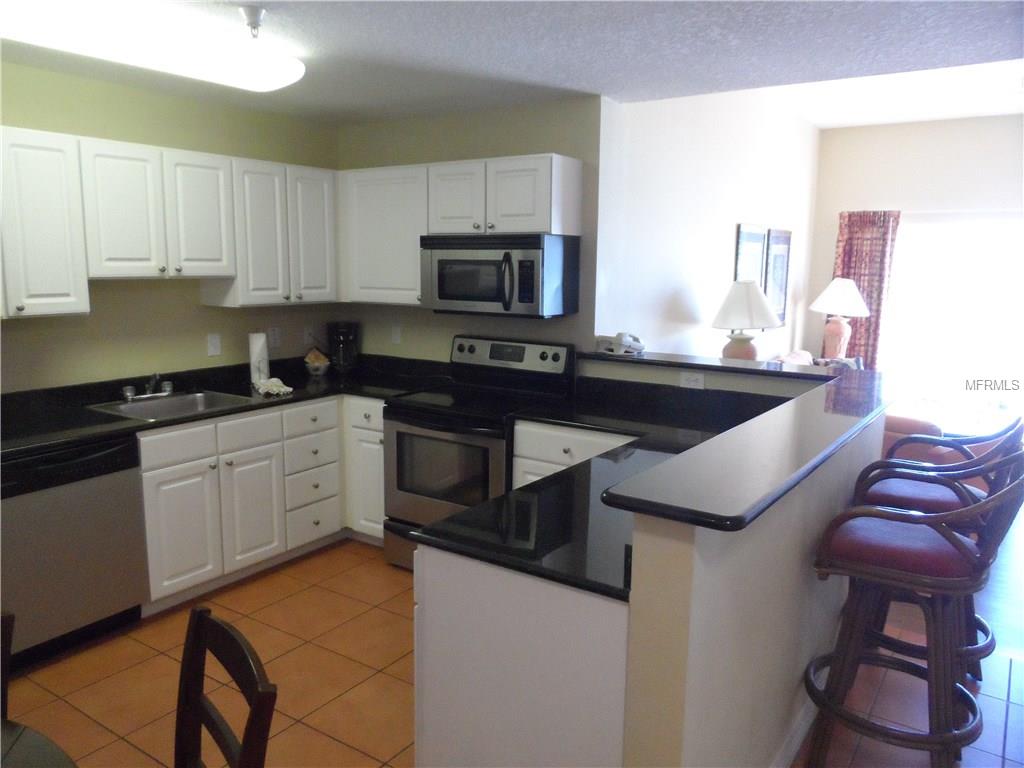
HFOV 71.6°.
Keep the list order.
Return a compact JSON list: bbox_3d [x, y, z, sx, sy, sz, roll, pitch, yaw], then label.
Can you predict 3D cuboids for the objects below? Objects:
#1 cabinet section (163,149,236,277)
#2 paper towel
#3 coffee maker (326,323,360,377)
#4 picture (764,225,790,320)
[{"bbox_3d":[-1.657,-0.844,3.580,0.320,0.605,0.370,7,11,34],"label":"cabinet section"},{"bbox_3d":[-1.348,-0.125,3.787,0.095,0.284,0.095,7,11,35],"label":"paper towel"},{"bbox_3d":[-1.051,-0.234,4.467,0.200,0.325,0.250,-1,10,-11],"label":"coffee maker"},{"bbox_3d":[2.331,-0.933,6.235,0.030,0.812,0.690,7,11,35],"label":"picture"}]

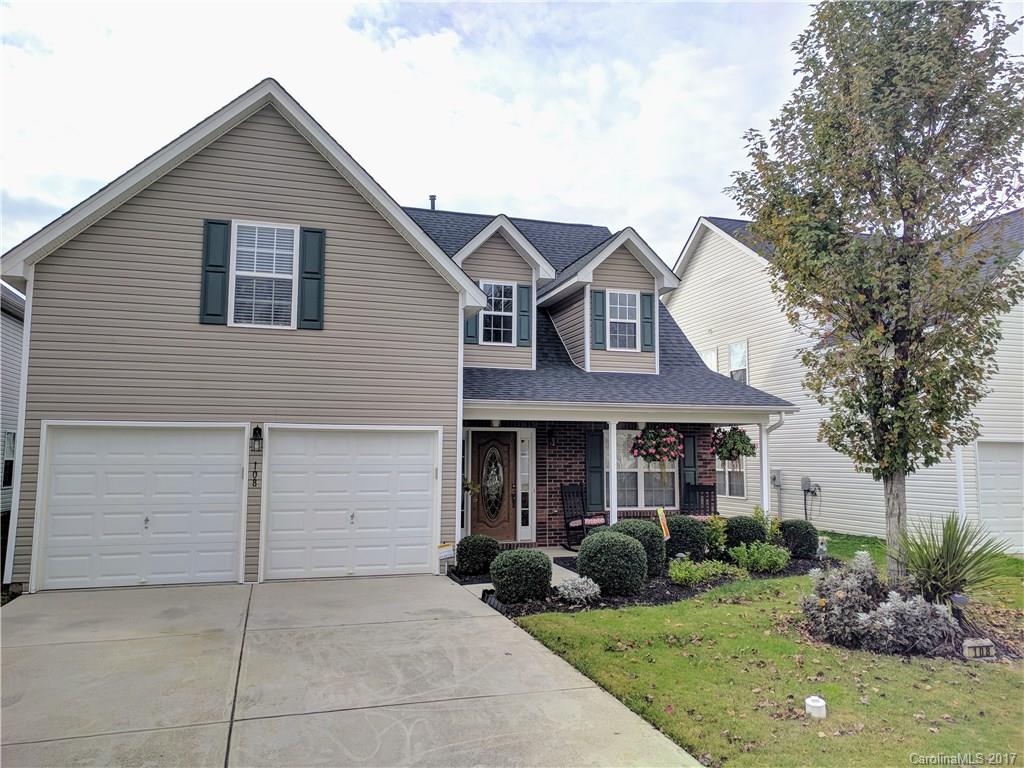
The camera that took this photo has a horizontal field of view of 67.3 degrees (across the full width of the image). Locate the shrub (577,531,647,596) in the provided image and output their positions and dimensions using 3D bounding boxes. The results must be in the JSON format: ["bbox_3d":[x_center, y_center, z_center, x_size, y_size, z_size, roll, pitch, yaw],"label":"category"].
[{"bbox_3d":[1.316,2.345,10.192,0.920,0.769,0.920,0,-6,7],"label":"shrub"}]

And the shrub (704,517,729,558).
[{"bbox_3d":[3.588,2.694,13.504,0.457,0.726,0.457,-1,-6,15],"label":"shrub"}]

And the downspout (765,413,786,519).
[{"bbox_3d":[4.768,1.730,13.823,0.230,2.440,0.300,2,-7,-17],"label":"downspout"}]

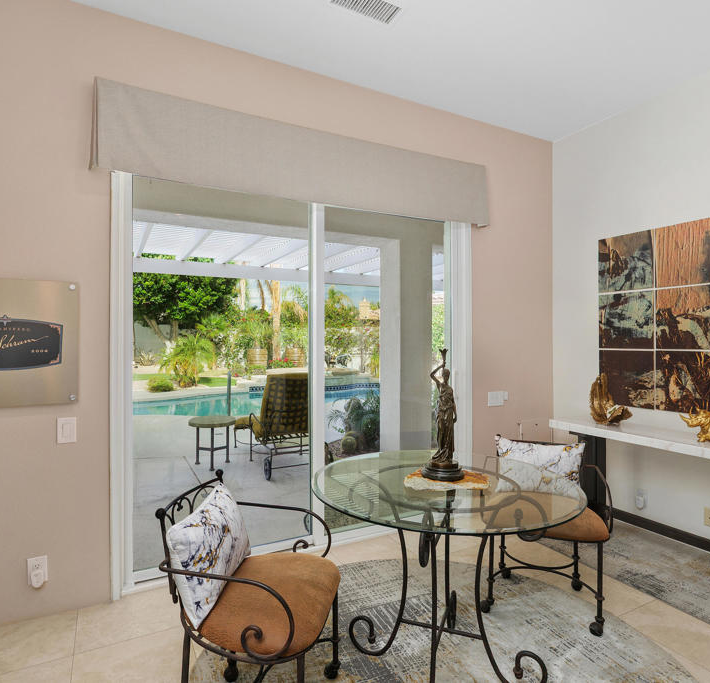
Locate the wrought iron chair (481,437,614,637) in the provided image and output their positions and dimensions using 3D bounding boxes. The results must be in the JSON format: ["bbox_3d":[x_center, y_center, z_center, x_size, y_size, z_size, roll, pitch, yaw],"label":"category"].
[{"bbox_3d":[0.972,0.930,2.355,0.580,0.800,0.550,0,0,20],"label":"wrought iron chair"}]

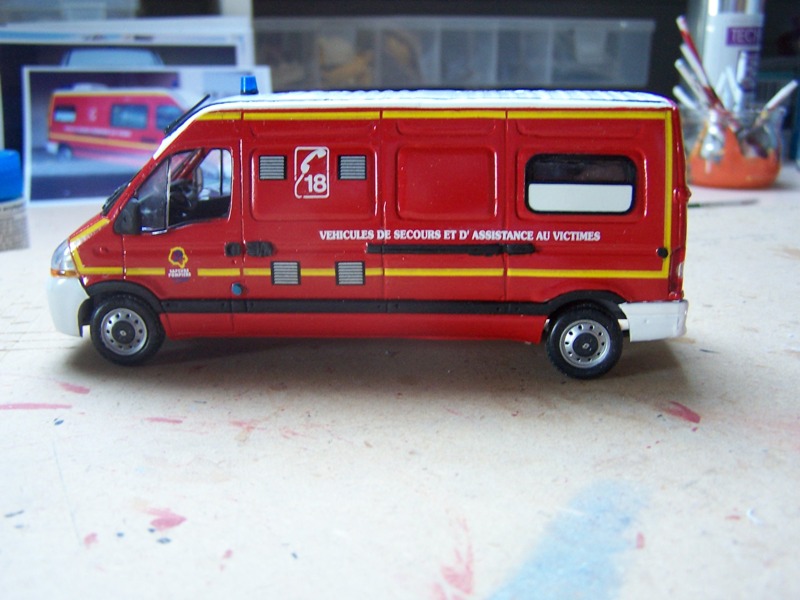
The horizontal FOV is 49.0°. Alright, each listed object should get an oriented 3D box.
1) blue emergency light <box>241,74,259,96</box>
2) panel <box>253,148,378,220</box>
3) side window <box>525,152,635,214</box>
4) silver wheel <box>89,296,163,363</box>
[{"bbox_3d":[-0.032,-0.046,0.188,0.004,0.004,0.004,1,14,4],"label":"blue emergency light"},{"bbox_3d":[-0.017,-0.023,0.174,0.024,0.014,0.002,1,7,4],"label":"panel"},{"bbox_3d":[0.035,-0.022,0.170,0.021,0.011,0.002,1,7,4],"label":"side window"},{"bbox_3d":[-0.057,0.006,0.185,0.015,0.015,0.005,1,14,4],"label":"silver wheel"}]

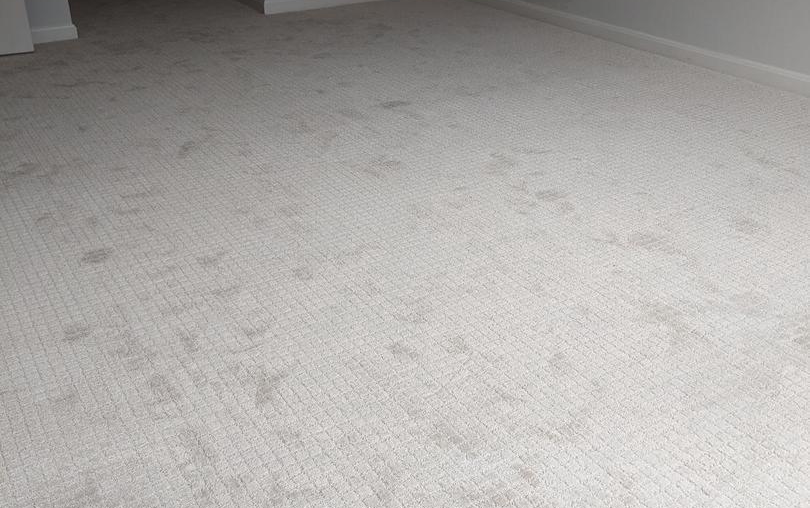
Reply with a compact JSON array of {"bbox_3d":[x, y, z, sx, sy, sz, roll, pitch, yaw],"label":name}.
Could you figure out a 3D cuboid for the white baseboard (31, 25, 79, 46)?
[{"bbox_3d":[-1.816,-1.133,4.355,0.238,0.068,0.015,-16,31,-27],"label":"white baseboard"}]

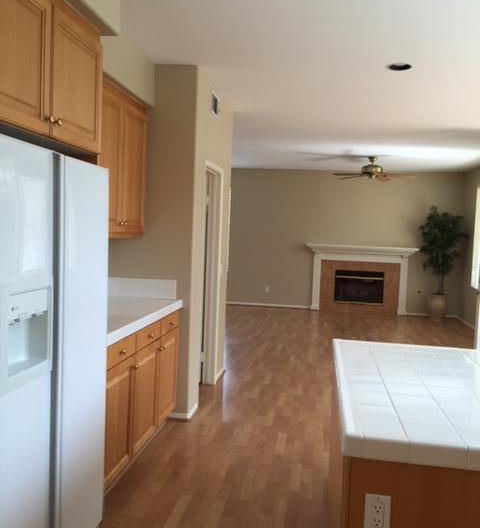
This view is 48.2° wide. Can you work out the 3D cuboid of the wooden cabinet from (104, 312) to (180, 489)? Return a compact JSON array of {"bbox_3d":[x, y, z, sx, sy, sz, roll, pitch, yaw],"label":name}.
[{"bbox_3d":[-0.898,0.818,3.537,0.610,0.850,1.420,3,4,9],"label":"wooden cabinet"}]

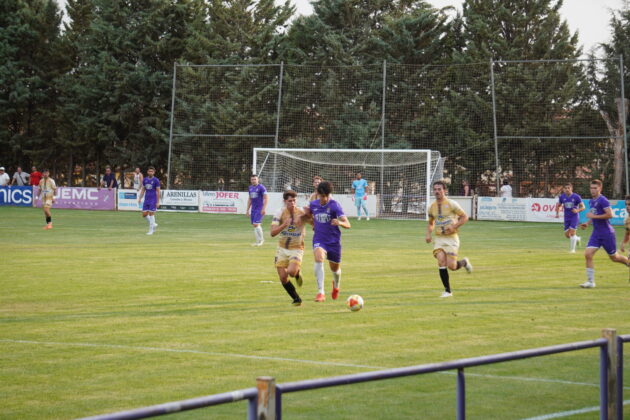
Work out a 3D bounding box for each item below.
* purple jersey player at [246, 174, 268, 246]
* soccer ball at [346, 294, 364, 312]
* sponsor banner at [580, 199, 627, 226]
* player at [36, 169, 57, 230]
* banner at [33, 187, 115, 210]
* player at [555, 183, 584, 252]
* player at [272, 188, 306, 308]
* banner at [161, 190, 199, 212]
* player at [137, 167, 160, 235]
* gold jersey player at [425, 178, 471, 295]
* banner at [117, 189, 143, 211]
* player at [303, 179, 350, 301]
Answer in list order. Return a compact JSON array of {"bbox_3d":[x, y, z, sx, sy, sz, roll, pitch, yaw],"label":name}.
[{"bbox_3d":[-1.397,0.017,52.700,0.530,1.739,0.420,1,1,20],"label":"purple jersey player"},{"bbox_3d":[0.548,1.256,29.200,0.220,0.220,0.220,1,1,0],"label":"soccer ball"},{"bbox_3d":[10.400,0.096,77.264,2.092,0.862,0.080,2,1,31],"label":"sponsor banner"},{"bbox_3d":[-7.647,-0.291,61.800,0.550,1.737,0.420,1,1,20],"label":"player"},{"bbox_3d":[-9.932,-0.483,89.385,4.223,0.890,0.080,2,1,31],"label":"banner"},{"bbox_3d":[6.099,0.192,52.000,0.620,1.678,0.580,1,1,15],"label":"player"},{"bbox_3d":[-0.367,0.539,30.600,0.560,1.629,0.700,1,1,-8],"label":"player"},{"bbox_3d":[-5.450,-0.345,86.713,1.958,0.861,0.080,2,1,31],"label":"banner"},{"bbox_3d":[-4.527,-0.254,59.000,0.570,1.857,0.420,1,1,18],"label":"player"},{"bbox_3d":[2.030,0.445,33.000,0.580,1.772,0.680,2,1,32],"label":"gold jersey player"},{"bbox_3d":[-7.155,-0.391,87.730,1.965,0.855,0.080,2,1,31],"label":"banner"},{"bbox_3d":[0.166,0.462,31.300,0.680,1.745,0.600,1,1,3],"label":"player"}]

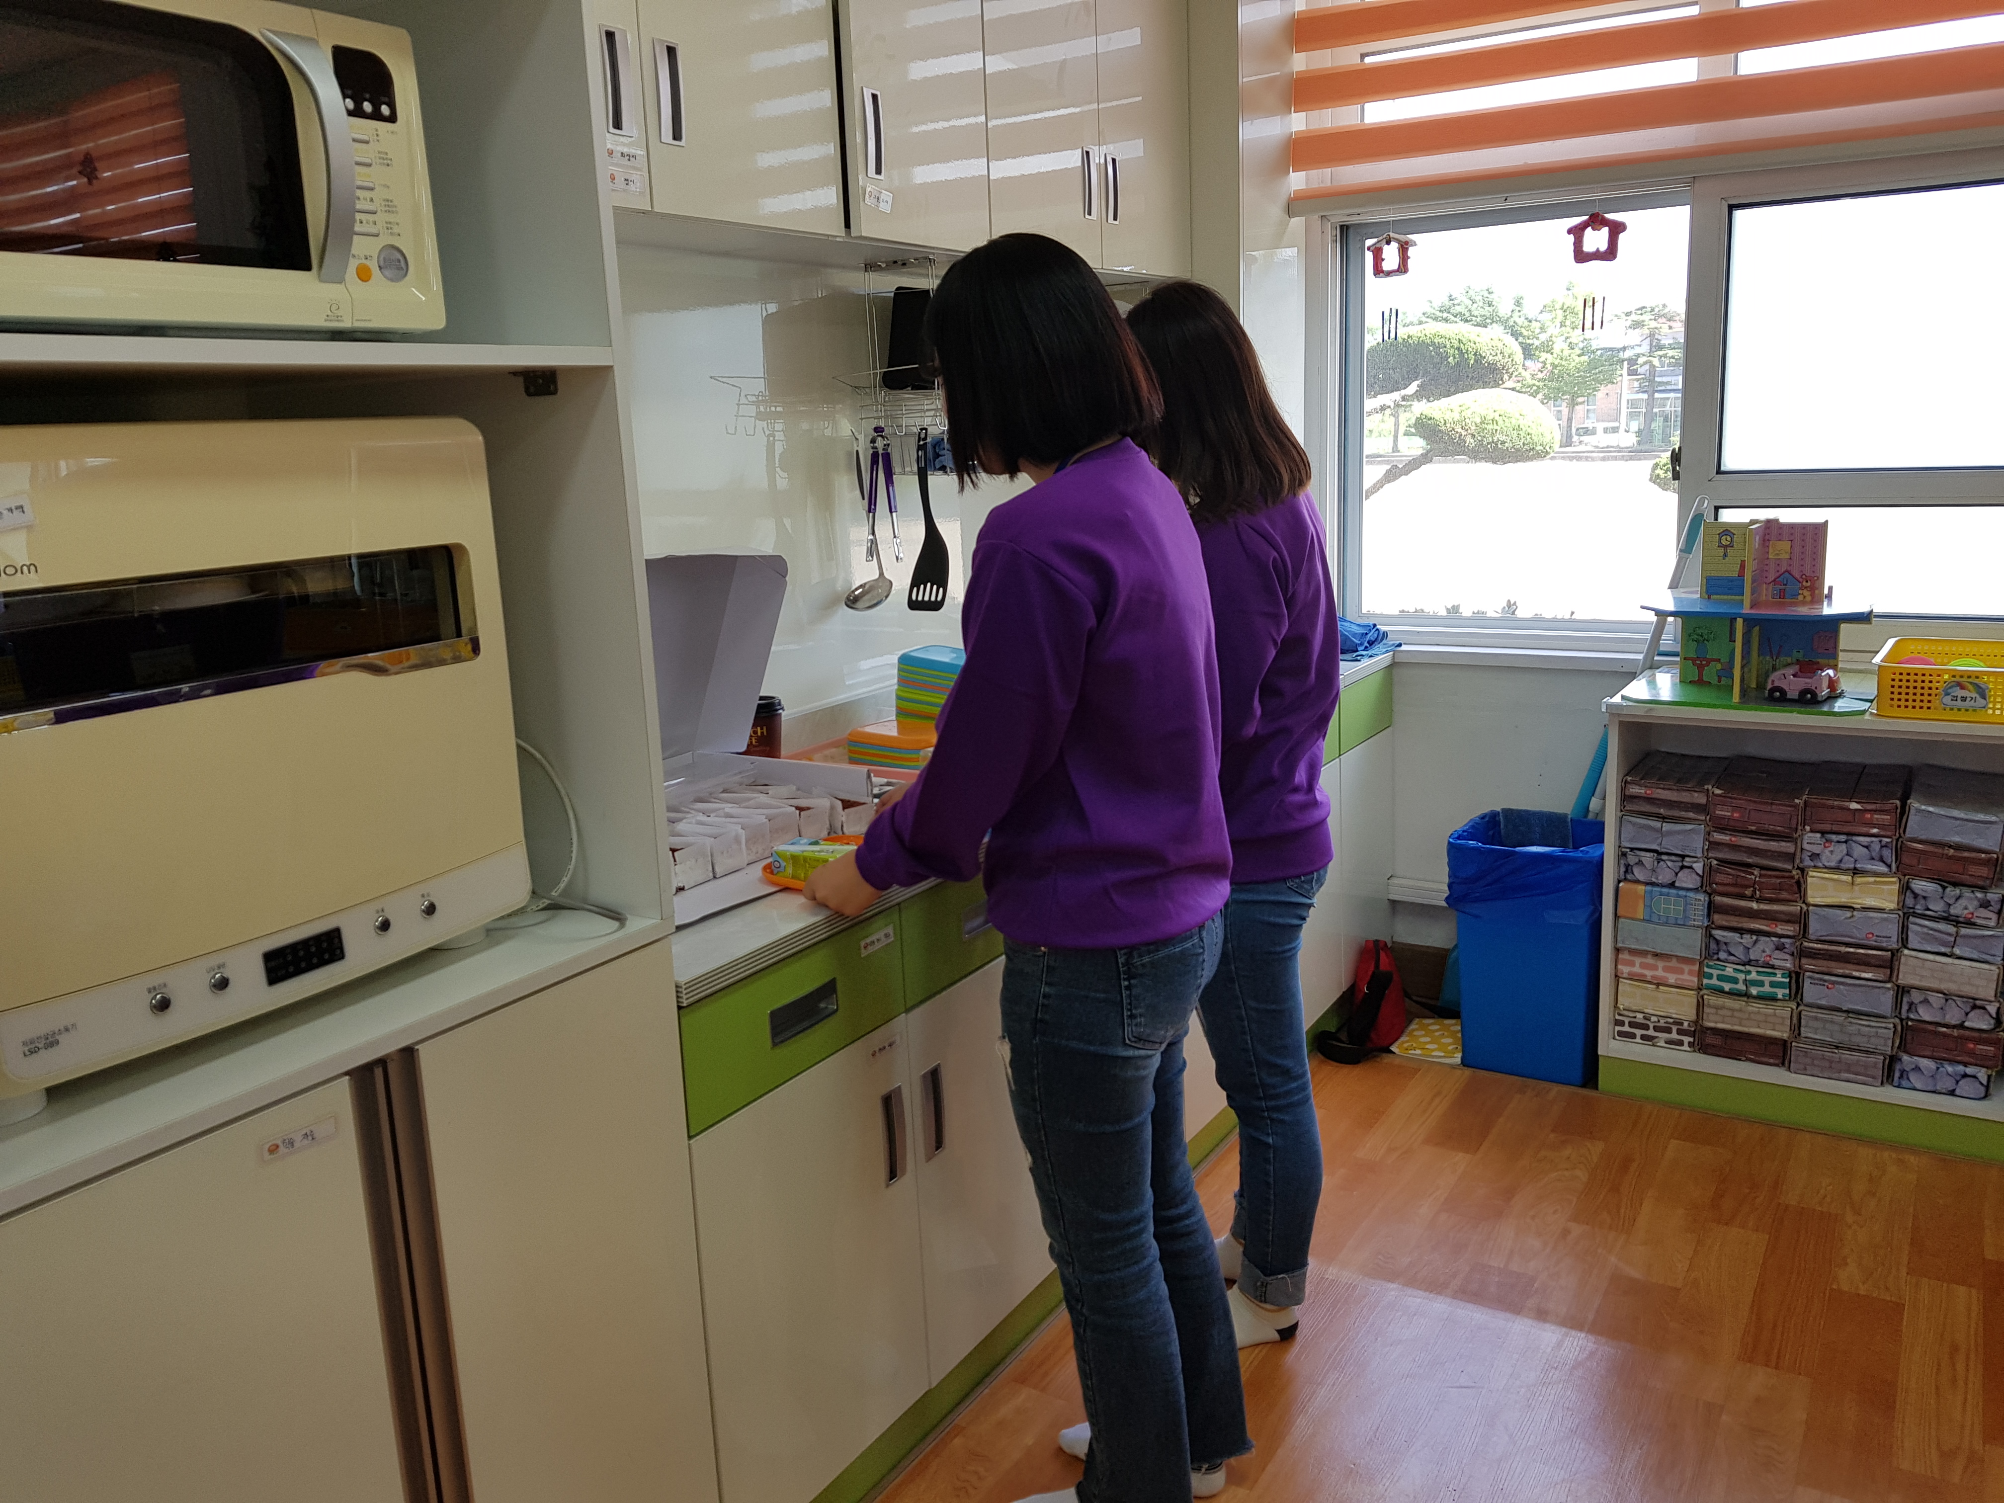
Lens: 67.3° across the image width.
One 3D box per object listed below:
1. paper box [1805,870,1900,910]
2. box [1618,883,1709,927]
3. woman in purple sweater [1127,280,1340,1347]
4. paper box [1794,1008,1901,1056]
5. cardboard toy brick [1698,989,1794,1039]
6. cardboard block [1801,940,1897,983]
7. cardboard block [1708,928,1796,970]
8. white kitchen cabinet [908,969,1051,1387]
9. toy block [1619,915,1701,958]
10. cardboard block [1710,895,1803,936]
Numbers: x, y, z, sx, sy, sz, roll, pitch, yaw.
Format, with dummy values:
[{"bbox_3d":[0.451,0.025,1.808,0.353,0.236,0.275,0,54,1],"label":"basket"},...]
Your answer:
[{"bbox_3d":[1.639,0.227,2.883,0.150,0.065,0.295,5,14,32],"label":"paper box"},{"bbox_3d":[1.373,0.272,3.067,0.158,0.067,0.295,5,14,32],"label":"box"},{"bbox_3d":[0.300,0.097,2.376,0.460,1.610,0.440,3,13,22],"label":"woman in purple sweater"},{"bbox_3d":[1.660,0.491,2.933,0.152,0.066,0.300,5,14,32],"label":"paper box"},{"bbox_3d":[1.515,0.479,3.024,0.157,0.067,0.295,5,14,32],"label":"cardboard toy brick"},{"bbox_3d":[1.645,0.360,2.911,0.151,0.064,0.295,5,14,32],"label":"cardboard block"},{"bbox_3d":[1.511,0.349,2.995,0.151,0.064,0.295,5,14,32],"label":"cardboard block"},{"bbox_3d":[-0.217,0.537,2.241,0.500,0.532,0.395,5,14,32],"label":"white kitchen cabinet"},{"bbox_3d":[1.413,0.351,3.189,0.158,0.069,0.290,5,14,31],"label":"toy block"},{"bbox_3d":[1.536,0.289,3.044,0.152,0.068,0.300,5,14,29],"label":"cardboard block"}]

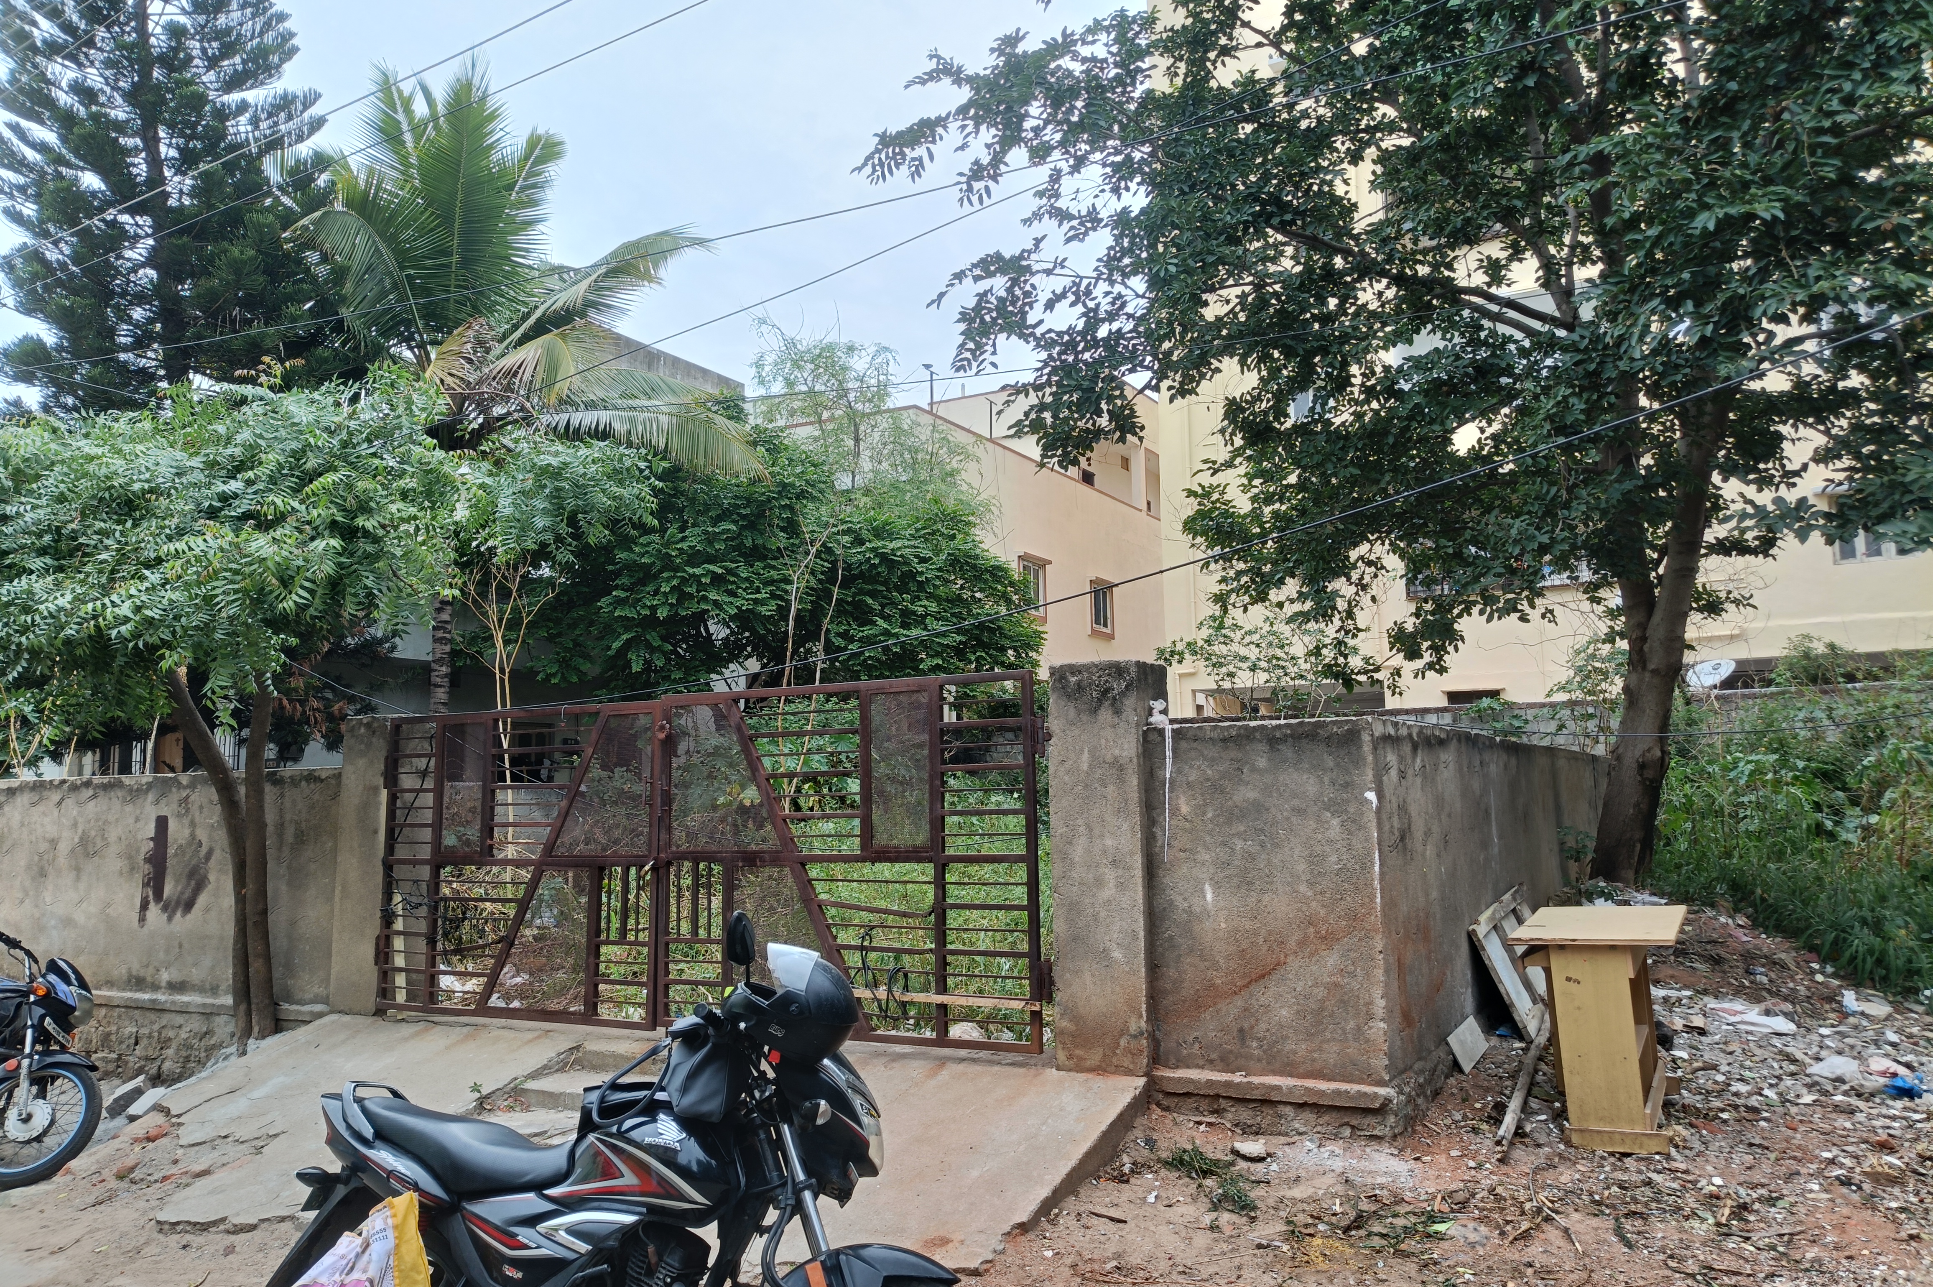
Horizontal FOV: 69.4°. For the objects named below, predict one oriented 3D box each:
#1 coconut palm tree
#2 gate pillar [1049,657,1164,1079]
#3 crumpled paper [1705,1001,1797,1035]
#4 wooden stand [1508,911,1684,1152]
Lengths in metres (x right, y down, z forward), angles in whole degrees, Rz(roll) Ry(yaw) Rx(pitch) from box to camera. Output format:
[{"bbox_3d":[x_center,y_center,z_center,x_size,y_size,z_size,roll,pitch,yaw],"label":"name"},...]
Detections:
[{"bbox_3d":[-4.977,-1.752,15.317,5.200,9.500,5.000,-1,-7,0],"label":"coconut palm tree"},{"bbox_3d":[0.659,0.982,6.217,0.418,1.744,0.388,-5,-8,29],"label":"gate pillar"},{"bbox_3d":[3.737,1.780,6.650,0.400,0.090,0.330,-6,-5,29],"label":"crumpled paper"},{"bbox_3d":[2.525,1.476,5.470,0.563,0.755,0.896,-6,-5,29],"label":"wooden stand"}]

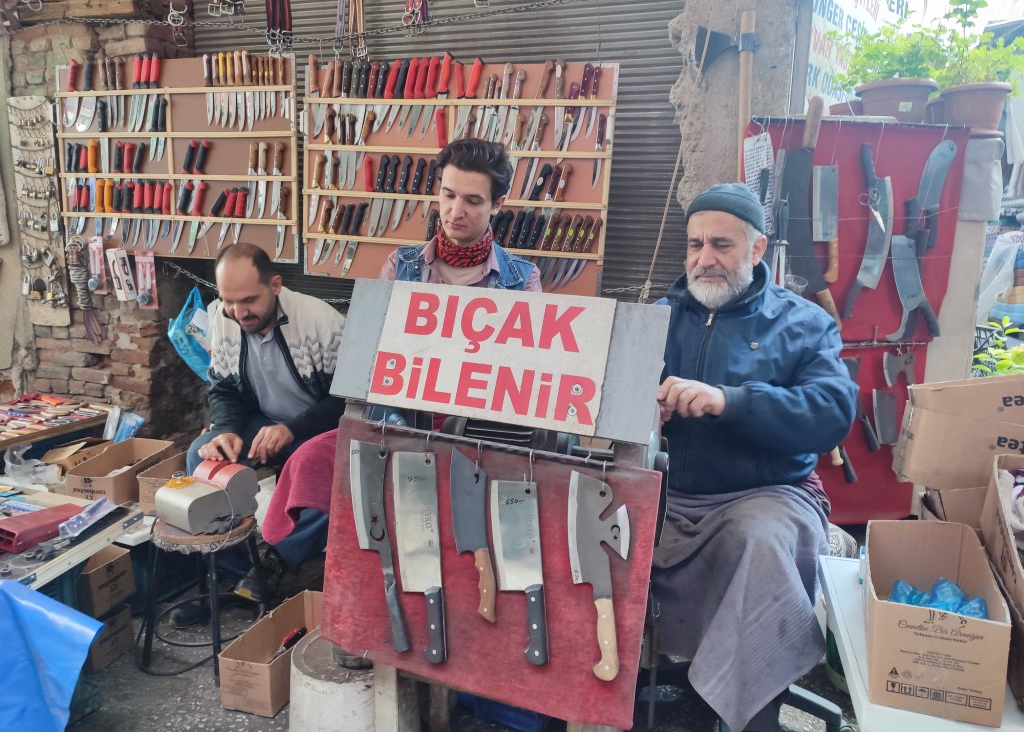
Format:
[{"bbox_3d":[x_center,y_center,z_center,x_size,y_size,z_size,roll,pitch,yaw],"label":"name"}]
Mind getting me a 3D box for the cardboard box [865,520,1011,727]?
[{"bbox_3d":[0.659,0.387,1.189,0.155,0.145,0.400,4,7,23],"label":"cardboard box"}]

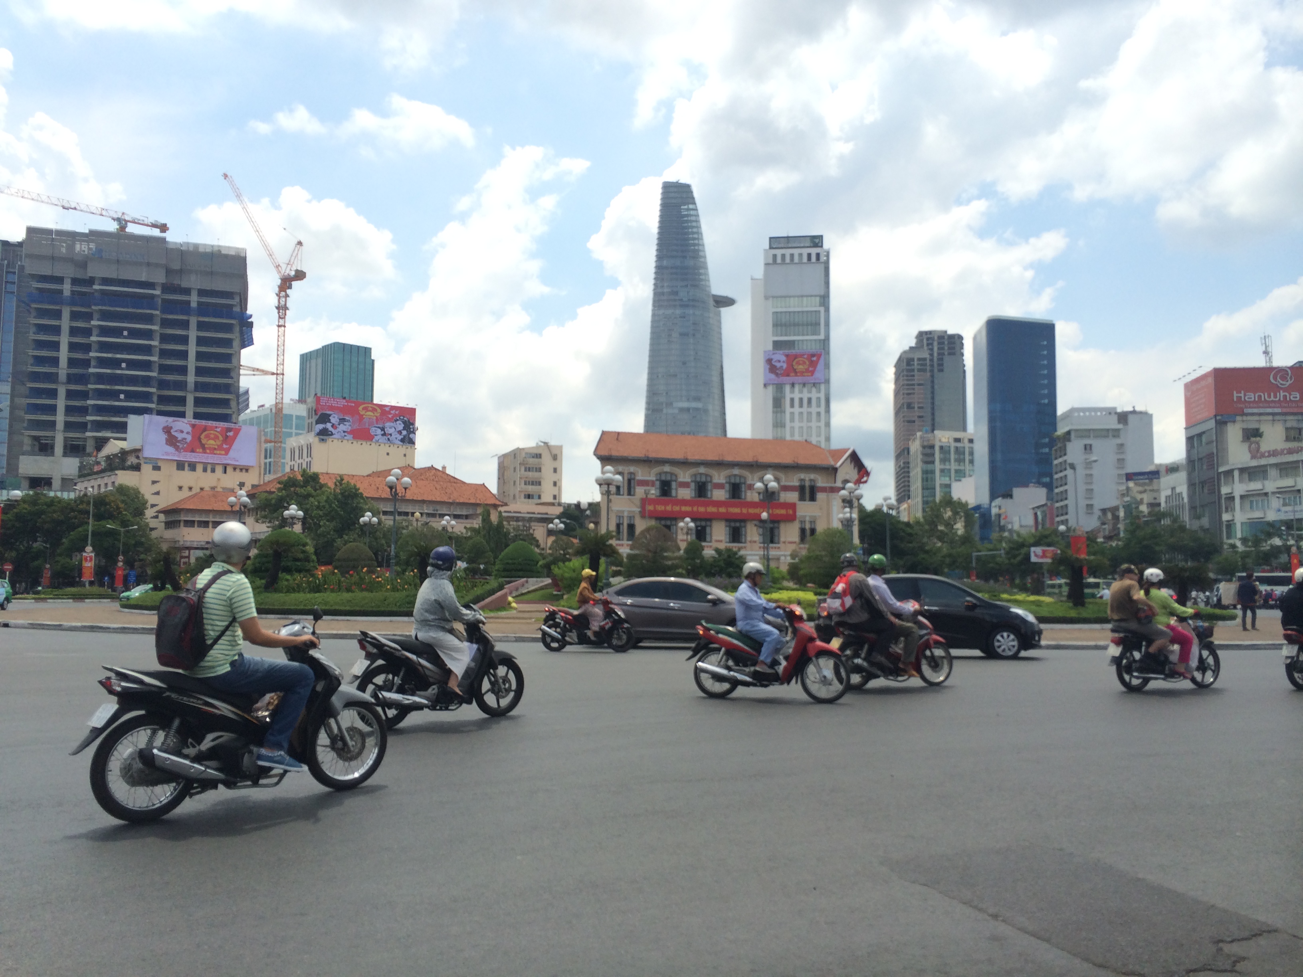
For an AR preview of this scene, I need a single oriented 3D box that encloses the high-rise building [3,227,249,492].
[{"bbox_3d":[-155.195,-19.964,332.410,59.000,97.000,40.000,3,-6,-29],"label":"high-rise building"}]

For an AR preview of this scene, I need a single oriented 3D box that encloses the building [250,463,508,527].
[{"bbox_3d":[-34.259,5.328,139.052,29.000,15.200,13.000,5,-7,-42],"label":"building"}]

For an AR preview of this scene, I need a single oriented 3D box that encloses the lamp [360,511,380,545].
[{"bbox_3d":[-16.730,3.715,67.000,1.150,4.750,1.150,0,-5,0],"label":"lamp"}]

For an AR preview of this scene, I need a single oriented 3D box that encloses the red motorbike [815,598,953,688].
[{"bbox_3d":[3.050,2.024,14.550,1.900,1.100,0.700,3,-6,-30],"label":"red motorbike"}]

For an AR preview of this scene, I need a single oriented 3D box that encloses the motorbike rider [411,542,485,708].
[{"bbox_3d":[-1.874,1.253,10.511,0.550,1.390,0.620,-4,-7,42],"label":"motorbike rider"}]

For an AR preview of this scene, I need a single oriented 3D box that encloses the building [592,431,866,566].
[{"bbox_3d":[8.121,3.461,126.000,29.500,17.800,13.500,2,-5,-17],"label":"building"}]

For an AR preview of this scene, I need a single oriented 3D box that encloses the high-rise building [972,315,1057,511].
[{"bbox_3d":[142.047,-12.511,442.000,27.000,107.000,21.000,1,-5,-8],"label":"high-rise building"}]

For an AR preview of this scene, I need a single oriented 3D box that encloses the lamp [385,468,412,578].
[{"bbox_3d":[-9.745,1.901,43.500,1.030,5.300,1.030,0,-5,0],"label":"lamp"}]

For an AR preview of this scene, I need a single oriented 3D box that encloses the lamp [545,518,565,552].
[{"bbox_3d":[-5.995,4.070,70.000,1.150,4.700,1.150,0,-5,0],"label":"lamp"}]

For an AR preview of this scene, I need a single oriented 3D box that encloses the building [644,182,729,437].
[{"bbox_3d":[22.227,-65.696,714.843,54.000,262.000,50.000,0,-5,0],"label":"building"}]

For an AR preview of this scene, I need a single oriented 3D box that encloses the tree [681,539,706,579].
[{"bbox_3d":[2.095,3.609,56.000,1.200,2.250,1.200,0,-5,0],"label":"tree"}]

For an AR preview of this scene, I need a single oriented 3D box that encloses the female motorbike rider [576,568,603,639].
[{"bbox_3d":[-1.135,2.227,21.486,0.620,1.370,0.500,0,-5,8],"label":"female motorbike rider"}]

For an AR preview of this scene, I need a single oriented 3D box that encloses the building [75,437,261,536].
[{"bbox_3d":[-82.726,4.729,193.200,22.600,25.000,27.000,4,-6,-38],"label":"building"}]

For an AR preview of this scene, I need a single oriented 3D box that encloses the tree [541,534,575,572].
[{"bbox_3d":[-4.282,3.287,51.909,1.600,1.900,1.600,0,-5,0],"label":"tree"}]

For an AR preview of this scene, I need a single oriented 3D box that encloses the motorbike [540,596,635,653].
[{"bbox_3d":[-1.232,2.612,21.700,1.870,1.110,0.680,0,-5,3],"label":"motorbike"}]

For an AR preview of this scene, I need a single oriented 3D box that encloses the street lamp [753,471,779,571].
[{"bbox_3d":[4.881,1.861,48.000,1.120,5.050,1.120,0,-5,0],"label":"street lamp"}]

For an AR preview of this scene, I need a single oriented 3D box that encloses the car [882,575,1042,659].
[{"bbox_3d":[5.065,2.325,20.778,3.850,1.510,1.700,0,-5,3],"label":"car"}]

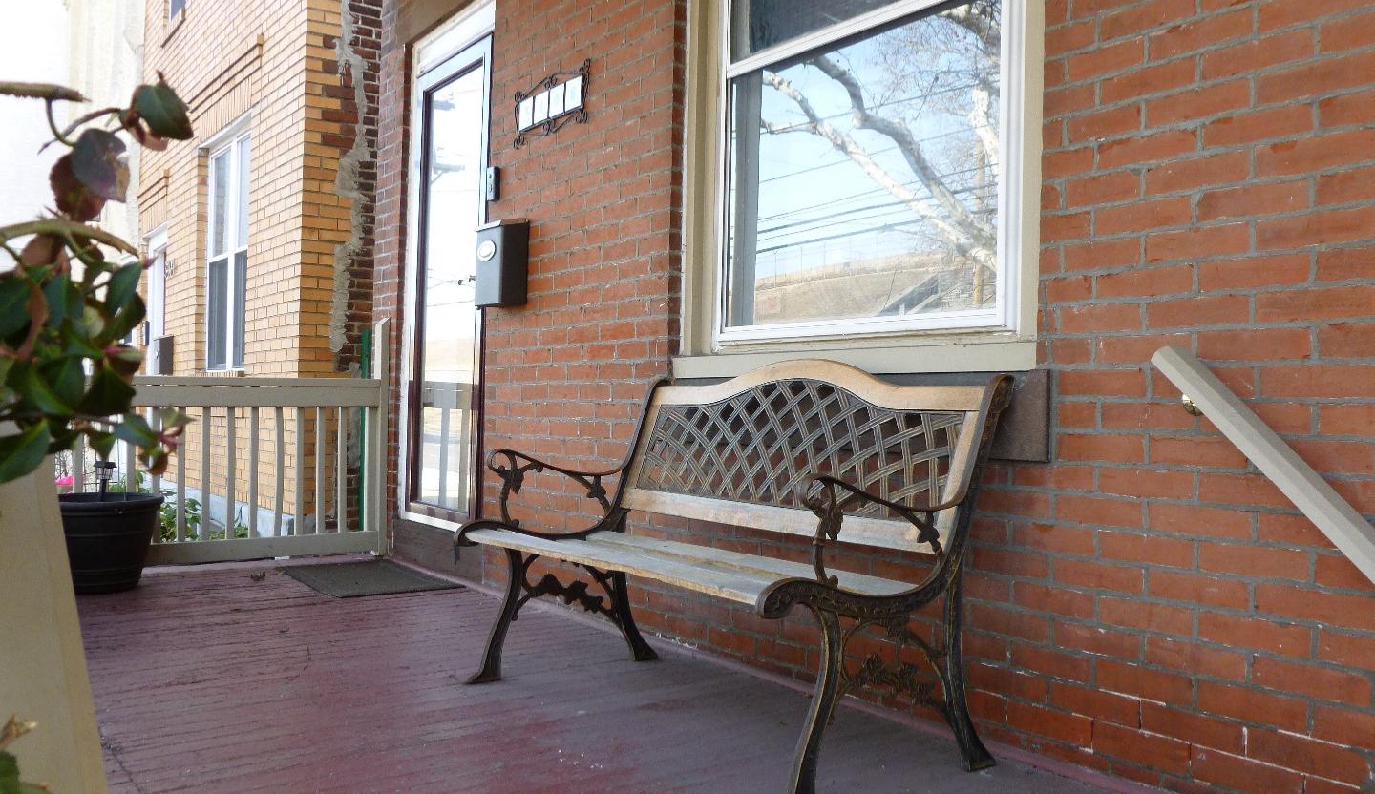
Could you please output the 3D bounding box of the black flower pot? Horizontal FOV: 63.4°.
[{"bbox_3d":[-2.283,0.561,4.284,0.469,0.350,0.469,2,-1,-37],"label":"black flower pot"}]

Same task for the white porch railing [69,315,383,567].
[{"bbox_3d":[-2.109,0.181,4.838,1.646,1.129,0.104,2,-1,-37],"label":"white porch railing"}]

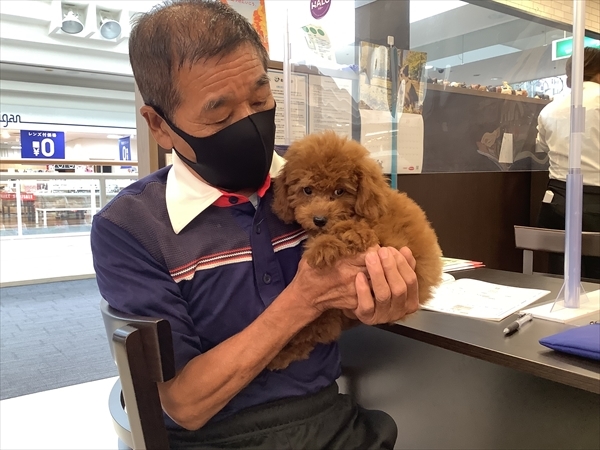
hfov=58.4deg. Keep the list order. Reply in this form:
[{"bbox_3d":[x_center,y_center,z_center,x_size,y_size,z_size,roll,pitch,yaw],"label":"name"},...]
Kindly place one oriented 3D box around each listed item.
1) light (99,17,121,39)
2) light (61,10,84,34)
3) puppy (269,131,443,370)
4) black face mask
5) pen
[{"bbox_3d":[-2.730,-2.830,7.700,0.290,0.280,0.280,-3,5,-27],"label":"light"},{"bbox_3d":[-3.112,-2.770,7.350,0.300,0.290,0.280,-3,5,-27],"label":"light"},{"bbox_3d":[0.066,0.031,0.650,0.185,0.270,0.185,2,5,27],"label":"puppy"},{"bbox_3d":[-0.092,-0.107,0.729,0.138,0.110,0.115,-28,39,-36],"label":"black face mask"},{"bbox_3d":[0.359,0.161,0.880,0.016,0.014,0.140,3,6,40],"label":"pen"}]

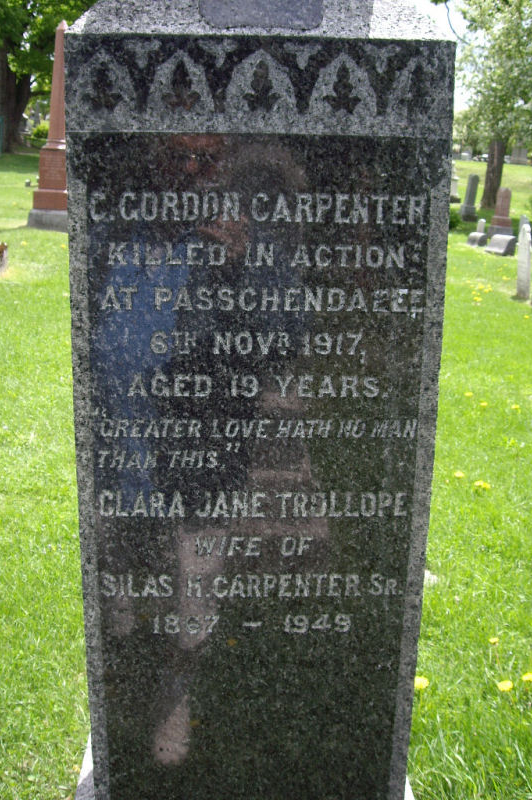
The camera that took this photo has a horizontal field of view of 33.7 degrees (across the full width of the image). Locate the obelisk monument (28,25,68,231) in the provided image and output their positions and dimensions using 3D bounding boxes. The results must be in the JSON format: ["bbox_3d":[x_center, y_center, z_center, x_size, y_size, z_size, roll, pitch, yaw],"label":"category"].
[{"bbox_3d":[-3.952,-5.439,17.579,1.000,3.950,1.000,3,16,8],"label":"obelisk monument"}]

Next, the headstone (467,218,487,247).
[{"bbox_3d":[3.849,-3.038,15.954,0.210,0.480,0.380,-3,16,-14],"label":"headstone"}]

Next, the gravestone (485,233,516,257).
[{"bbox_3d":[3.964,-2.630,14.760,0.250,0.350,0.550,-3,16,-14],"label":"gravestone"}]

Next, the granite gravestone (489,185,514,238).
[{"bbox_3d":[4.786,-3.810,17.787,0.280,1.000,0.440,-5,17,-19],"label":"granite gravestone"}]

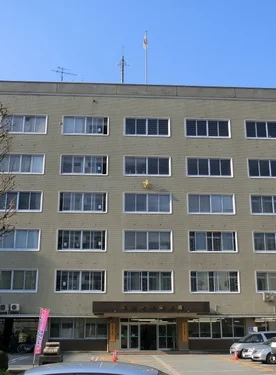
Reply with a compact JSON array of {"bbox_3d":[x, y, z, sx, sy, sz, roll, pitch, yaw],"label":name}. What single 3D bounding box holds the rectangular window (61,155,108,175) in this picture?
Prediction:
[{"bbox_3d":[-5.253,-2.208,48.542,4.680,2.080,0.150,1,-17,-3],"label":"rectangular window"}]

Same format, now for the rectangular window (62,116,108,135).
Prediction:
[{"bbox_3d":[-5.259,-6.256,49.766,4.680,2.090,0.150,1,-17,-3],"label":"rectangular window"}]

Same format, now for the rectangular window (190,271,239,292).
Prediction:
[{"bbox_3d":[6.898,8.468,44.139,4.464,1.981,0.200,1,-17,-4],"label":"rectangular window"}]

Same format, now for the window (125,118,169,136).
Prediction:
[{"bbox_3d":[0.963,-6.053,49.323,4.540,1.970,0.200,1,-17,-3],"label":"window"}]

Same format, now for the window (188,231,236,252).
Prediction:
[{"bbox_3d":[7.122,5.154,46.349,4.540,1.970,0.200,1,-17,-3],"label":"window"}]

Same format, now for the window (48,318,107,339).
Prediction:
[{"bbox_3d":[-5.124,12.191,42.403,5.024,1.768,0.200,1,-17,-4],"label":"window"}]

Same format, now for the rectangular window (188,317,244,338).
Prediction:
[{"bbox_3d":[6.716,11.940,41.922,4.792,1.793,0.200,1,-17,-3],"label":"rectangular window"}]

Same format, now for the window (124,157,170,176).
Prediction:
[{"bbox_3d":[0.886,-1.983,45.708,4.431,1.907,0.200,1,-17,-3],"label":"window"}]

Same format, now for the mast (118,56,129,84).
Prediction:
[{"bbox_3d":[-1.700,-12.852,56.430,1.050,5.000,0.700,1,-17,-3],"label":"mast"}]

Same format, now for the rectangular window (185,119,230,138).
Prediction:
[{"bbox_3d":[6.719,-5.687,47.187,4.431,1.907,0.200,1,-17,-3],"label":"rectangular window"}]

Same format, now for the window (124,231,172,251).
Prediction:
[{"bbox_3d":[0.910,4.893,44.812,4.464,1.972,0.200,1,-17,-4],"label":"window"}]

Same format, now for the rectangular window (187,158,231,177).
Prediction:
[{"bbox_3d":[6.875,-1.933,47.252,4.464,1.992,0.200,1,-17,-4],"label":"rectangular window"}]

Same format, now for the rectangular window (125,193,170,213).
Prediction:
[{"bbox_3d":[0.991,1.553,47.803,4.680,2.060,0.150,1,-17,-3],"label":"rectangular window"}]

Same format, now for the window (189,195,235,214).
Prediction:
[{"bbox_3d":[7.115,1.645,47.406,4.540,1.970,0.200,1,-17,-3],"label":"window"}]

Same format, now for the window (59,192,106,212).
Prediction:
[{"bbox_3d":[-4.948,1.331,44.346,4.431,1.907,0.200,1,-17,-3],"label":"window"}]

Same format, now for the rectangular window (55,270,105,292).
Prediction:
[{"bbox_3d":[-5.236,8.643,45.260,4.680,2.090,0.150,1,-17,-3],"label":"rectangular window"}]

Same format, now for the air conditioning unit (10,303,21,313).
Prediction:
[{"bbox_3d":[-10.455,10.321,42.033,0.810,0.660,0.310,1,-17,-4],"label":"air conditioning unit"}]

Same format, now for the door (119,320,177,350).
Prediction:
[{"bbox_3d":[0.948,12.993,43.299,5.068,2.618,0.200,1,-17,-4],"label":"door"}]

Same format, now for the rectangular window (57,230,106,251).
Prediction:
[{"bbox_3d":[-5.242,5.017,46.357,4.680,2.070,0.150,1,-17,-3],"label":"rectangular window"}]

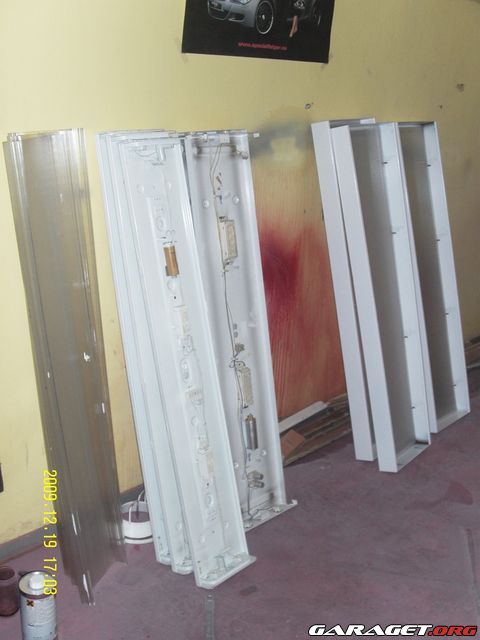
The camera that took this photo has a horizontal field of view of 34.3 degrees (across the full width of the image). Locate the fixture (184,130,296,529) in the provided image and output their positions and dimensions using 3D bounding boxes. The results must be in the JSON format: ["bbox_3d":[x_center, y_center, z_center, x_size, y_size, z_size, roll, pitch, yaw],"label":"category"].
[{"bbox_3d":[0.002,0.041,2.517,0.244,1.262,0.094,-14,12,-42],"label":"fixture"}]

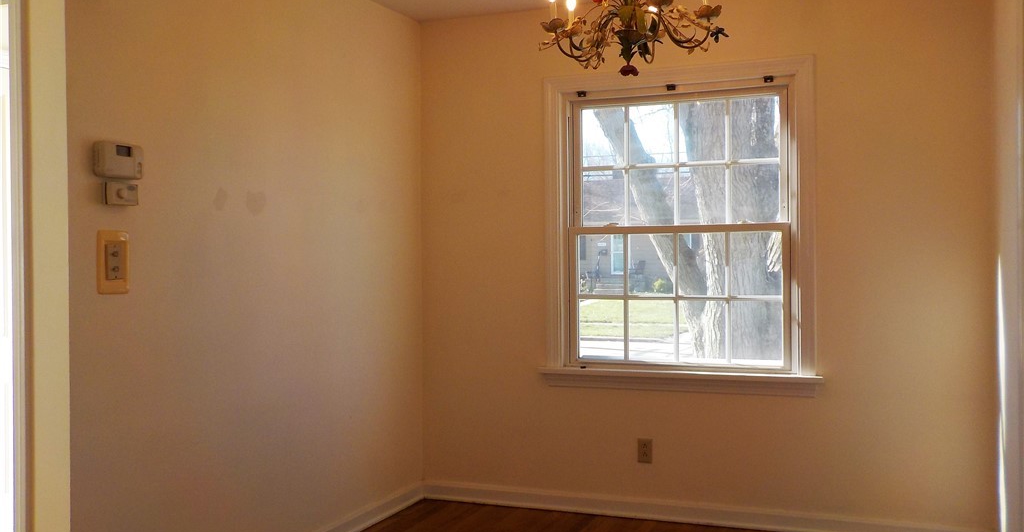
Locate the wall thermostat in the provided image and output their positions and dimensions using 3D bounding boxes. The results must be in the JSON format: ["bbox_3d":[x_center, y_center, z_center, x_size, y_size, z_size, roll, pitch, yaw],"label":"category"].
[{"bbox_3d":[-1.220,-0.325,2.759,0.040,0.104,0.158,0,0,24],"label":"wall thermostat"}]

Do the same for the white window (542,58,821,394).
[{"bbox_3d":[0.742,-0.165,4.097,1.285,1.490,0.120,0,0,20],"label":"white window"}]

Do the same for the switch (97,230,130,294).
[{"bbox_3d":[-1.233,-0.010,2.752,0.018,0.192,0.113,0,0,24],"label":"switch"}]

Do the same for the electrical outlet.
[{"bbox_3d":[0.622,0.864,4.143,0.070,0.114,0.009,0,0,20],"label":"electrical outlet"}]

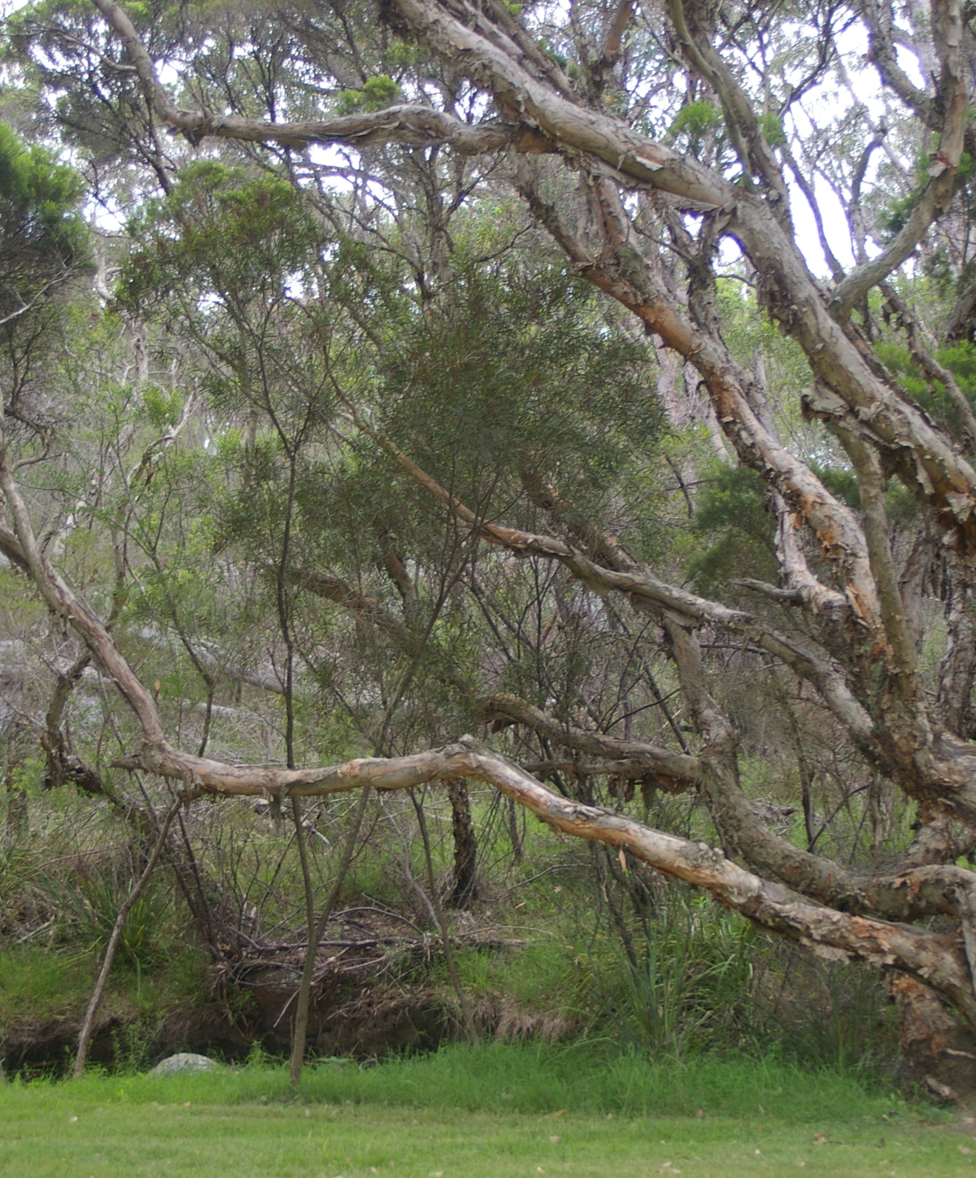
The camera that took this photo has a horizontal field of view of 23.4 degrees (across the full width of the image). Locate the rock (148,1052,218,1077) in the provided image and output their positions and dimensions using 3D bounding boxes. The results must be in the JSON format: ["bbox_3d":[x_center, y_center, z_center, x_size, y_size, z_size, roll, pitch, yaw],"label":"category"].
[{"bbox_3d":[-1.875,2.917,14.500,0.425,0.168,0.340,1,-5,-7],"label":"rock"}]

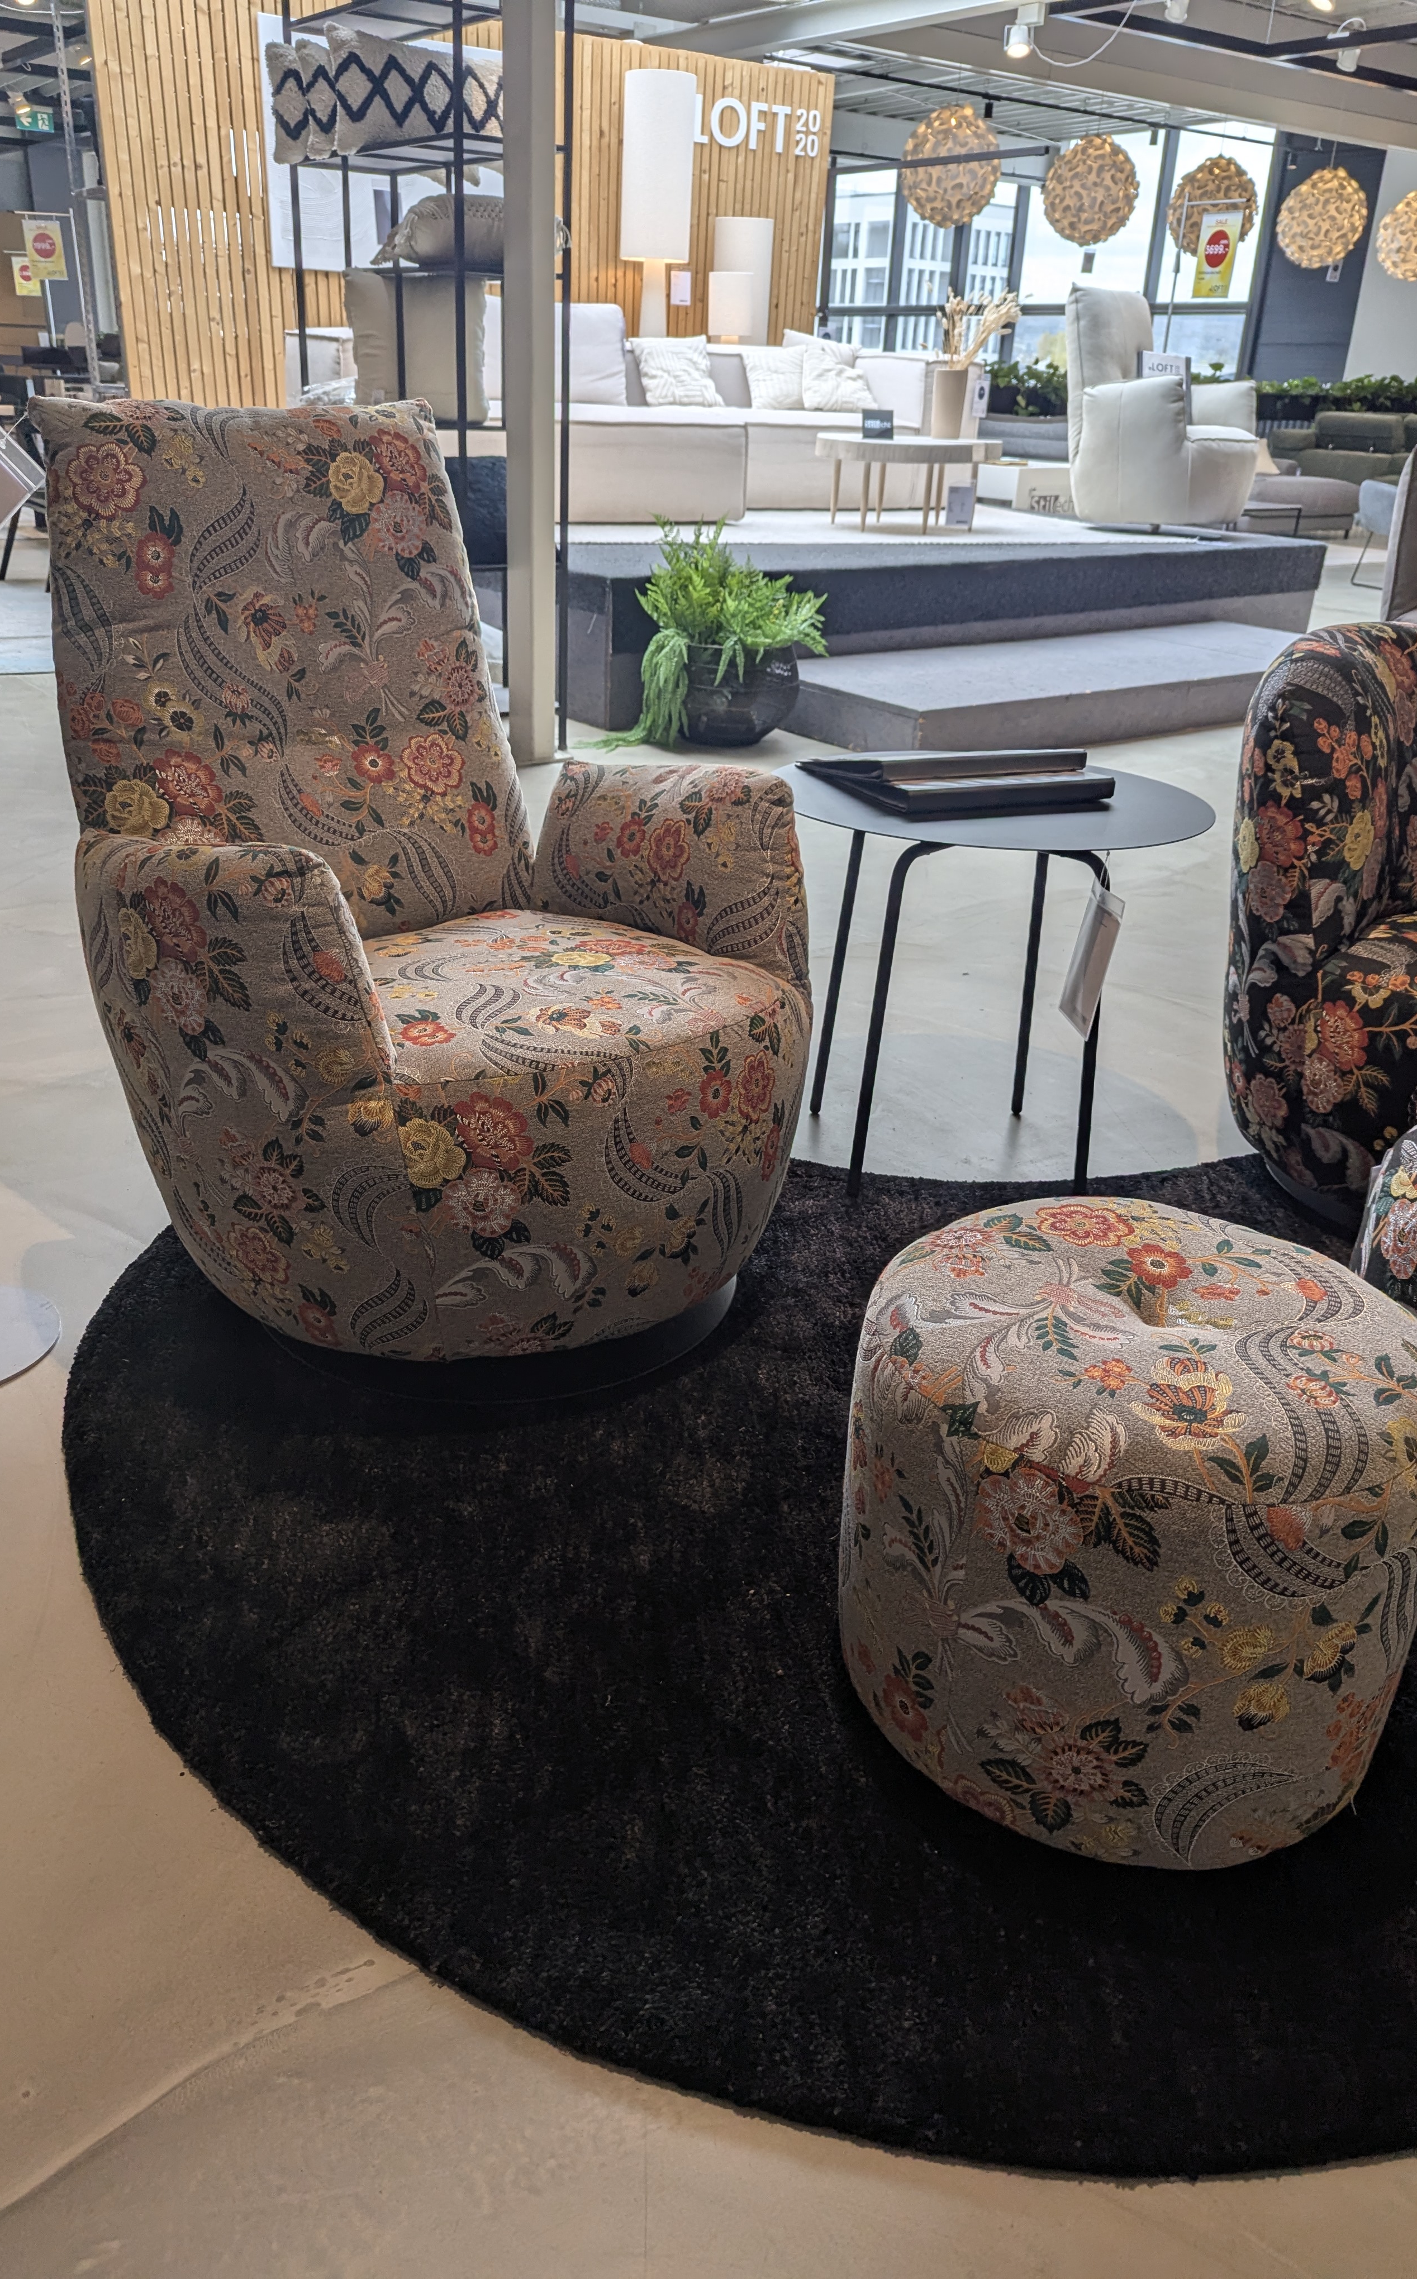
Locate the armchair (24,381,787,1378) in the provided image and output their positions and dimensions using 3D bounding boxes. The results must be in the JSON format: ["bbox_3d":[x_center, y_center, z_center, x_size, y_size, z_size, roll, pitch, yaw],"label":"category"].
[{"bbox_3d":[-0.326,-0.336,1.966,0.788,1.015,0.950,-19,33,-38],"label":"armchair"}]

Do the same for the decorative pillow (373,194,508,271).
[{"bbox_3d":[-0.694,-2.617,4.574,0.540,0.162,0.454,-4,26,-14],"label":"decorative pillow"}]

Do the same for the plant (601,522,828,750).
[{"bbox_3d":[0.023,-1.708,5.369,0.691,0.659,0.583,3,25,0],"label":"plant"}]

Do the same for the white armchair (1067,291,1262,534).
[{"bbox_3d":[2.310,-3.728,8.138,0.713,1.123,0.810,-18,32,-37],"label":"white armchair"}]

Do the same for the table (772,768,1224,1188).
[{"bbox_3d":[0.380,-0.236,2.389,0.626,0.578,0.626,1,25,-5],"label":"table"}]

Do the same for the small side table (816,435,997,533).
[{"bbox_3d":[0.937,-3.171,7.680,0.842,0.389,0.842,3,25,0],"label":"small side table"}]

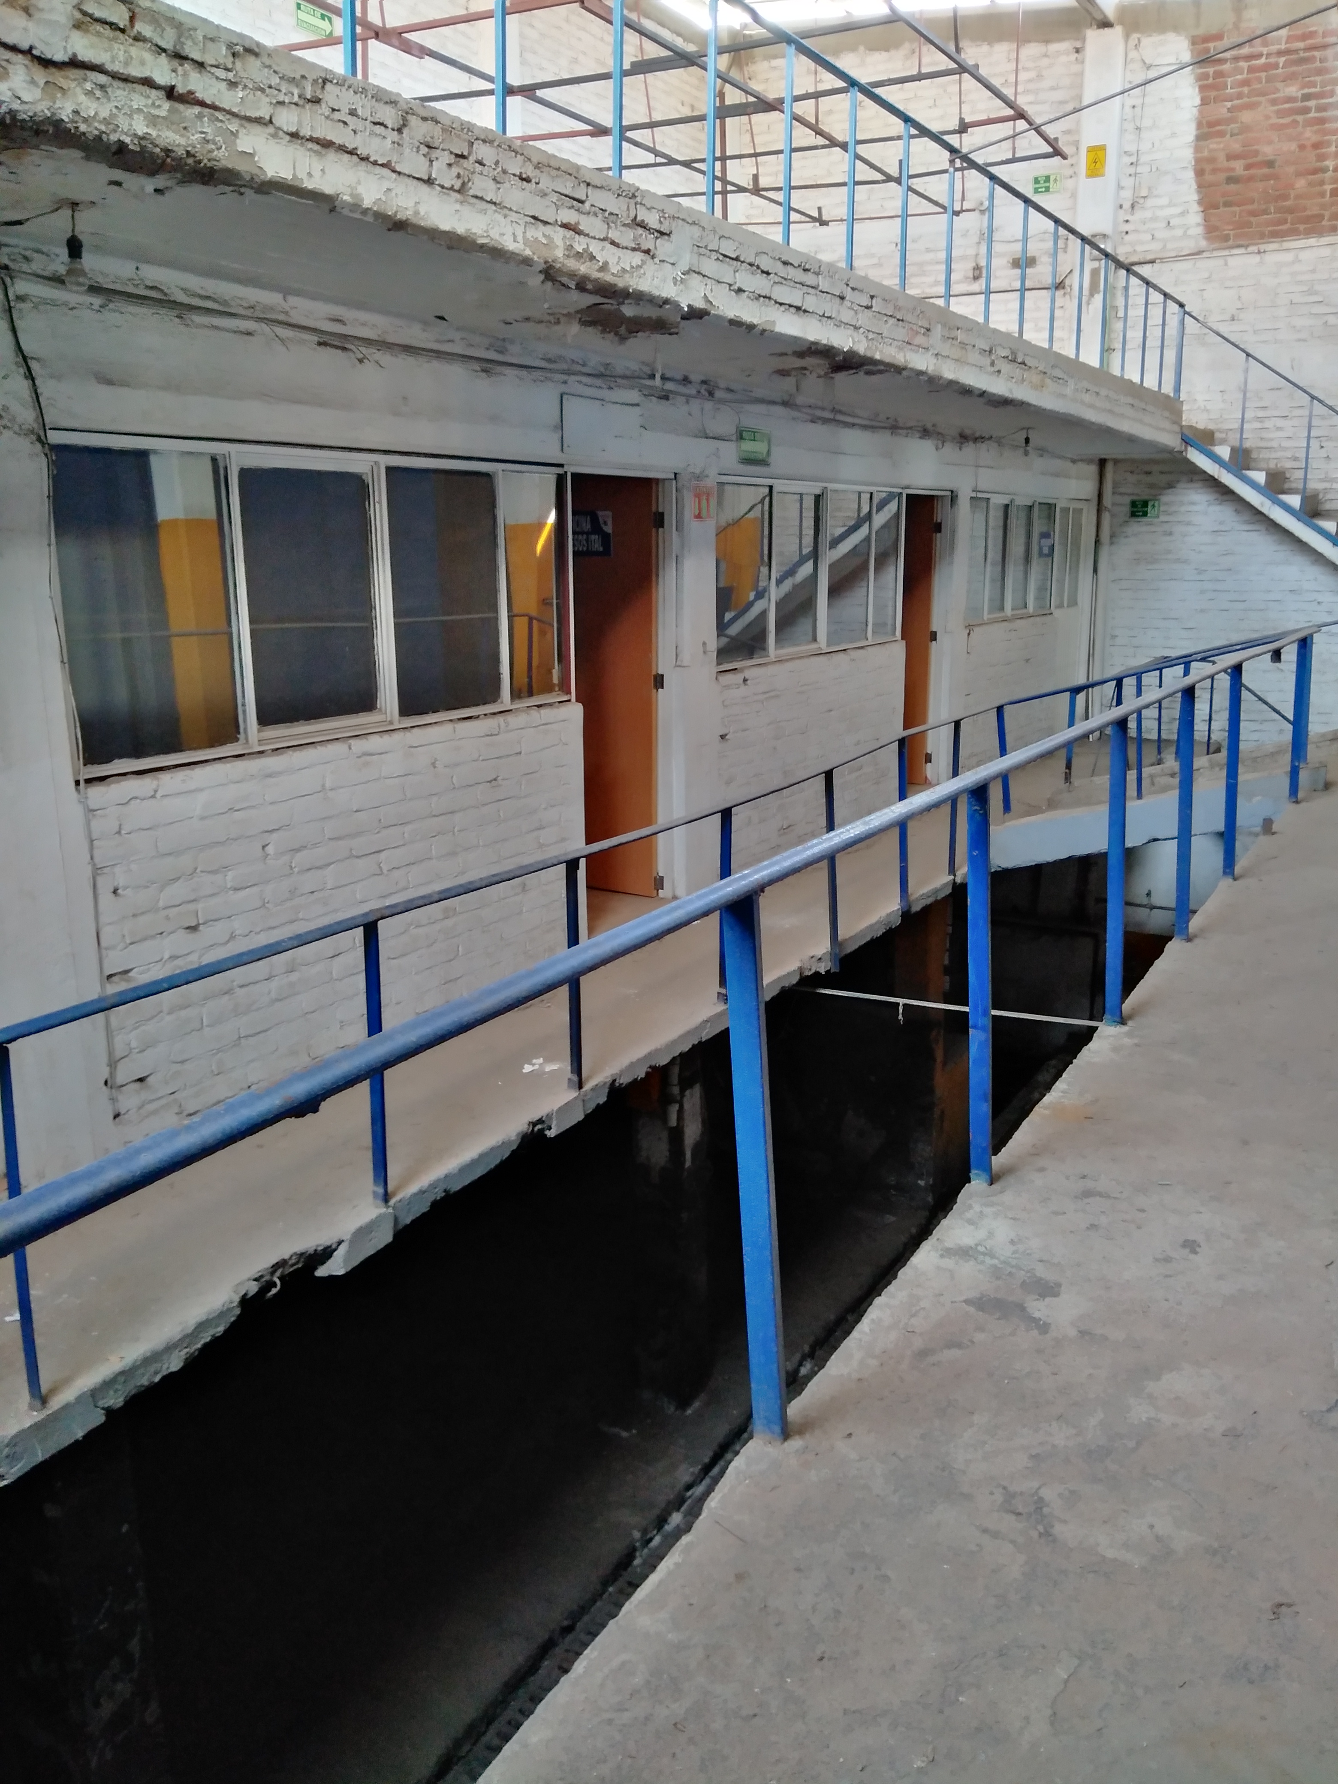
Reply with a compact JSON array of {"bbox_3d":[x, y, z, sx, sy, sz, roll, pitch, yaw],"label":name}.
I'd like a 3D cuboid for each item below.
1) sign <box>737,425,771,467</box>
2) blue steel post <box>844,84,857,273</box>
[{"bbox_3d":[0.476,-2.495,7.498,0.015,0.187,0.370,8,17,31],"label":"sign"},{"bbox_3d":[0.804,-3.149,5.925,0.025,0.738,0.025,8,17,31],"label":"blue steel post"}]

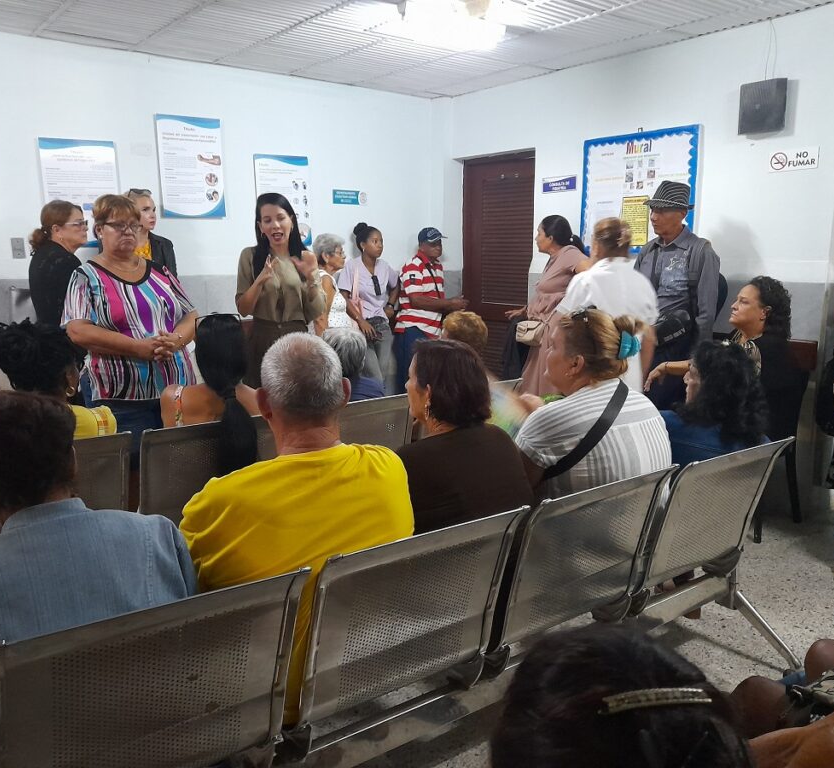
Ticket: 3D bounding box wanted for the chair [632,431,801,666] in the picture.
[{"bbox_3d":[0.850,0.551,2.542,0.540,0.793,0.620,-7,12,-34],"label":"chair"}]

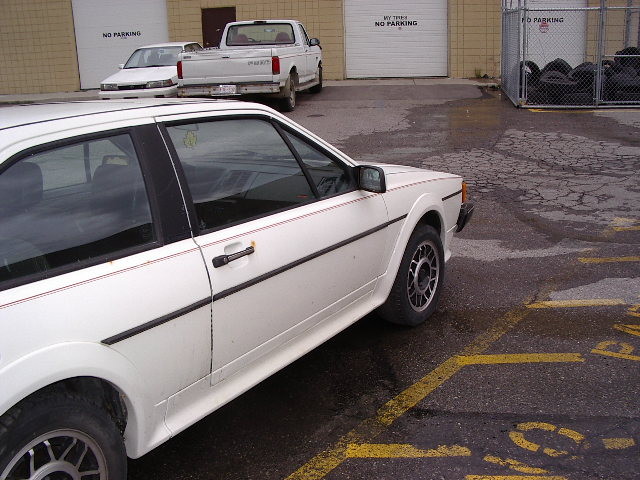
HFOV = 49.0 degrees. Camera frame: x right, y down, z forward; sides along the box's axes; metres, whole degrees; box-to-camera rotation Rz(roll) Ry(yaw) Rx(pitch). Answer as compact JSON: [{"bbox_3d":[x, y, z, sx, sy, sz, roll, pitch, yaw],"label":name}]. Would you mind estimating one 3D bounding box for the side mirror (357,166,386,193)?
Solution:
[{"bbox_3d":[0.233,-0.271,3.170,0.150,0.115,0.085,6,15,30],"label":"side mirror"}]

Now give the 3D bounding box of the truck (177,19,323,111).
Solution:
[{"bbox_3d":[-1.275,-3.800,15.050,2.050,1.800,5.220,0,17,10],"label":"truck"}]

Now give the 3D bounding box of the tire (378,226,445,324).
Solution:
[{"bbox_3d":[0.494,0.187,3.814,0.190,0.560,0.560,7,15,33],"label":"tire"}]

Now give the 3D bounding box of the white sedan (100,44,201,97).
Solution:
[{"bbox_3d":[-3.570,-3.930,16.650,1.700,1.360,4.250,0,17,10],"label":"white sedan"}]

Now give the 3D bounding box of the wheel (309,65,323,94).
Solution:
[{"bbox_3d":[-0.118,-3.797,16.819,0.250,0.740,0.740,1,17,9],"label":"wheel"}]

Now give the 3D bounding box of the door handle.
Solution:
[{"bbox_3d":[-0.281,0.052,2.312,0.040,0.040,0.200,6,15,30],"label":"door handle"}]

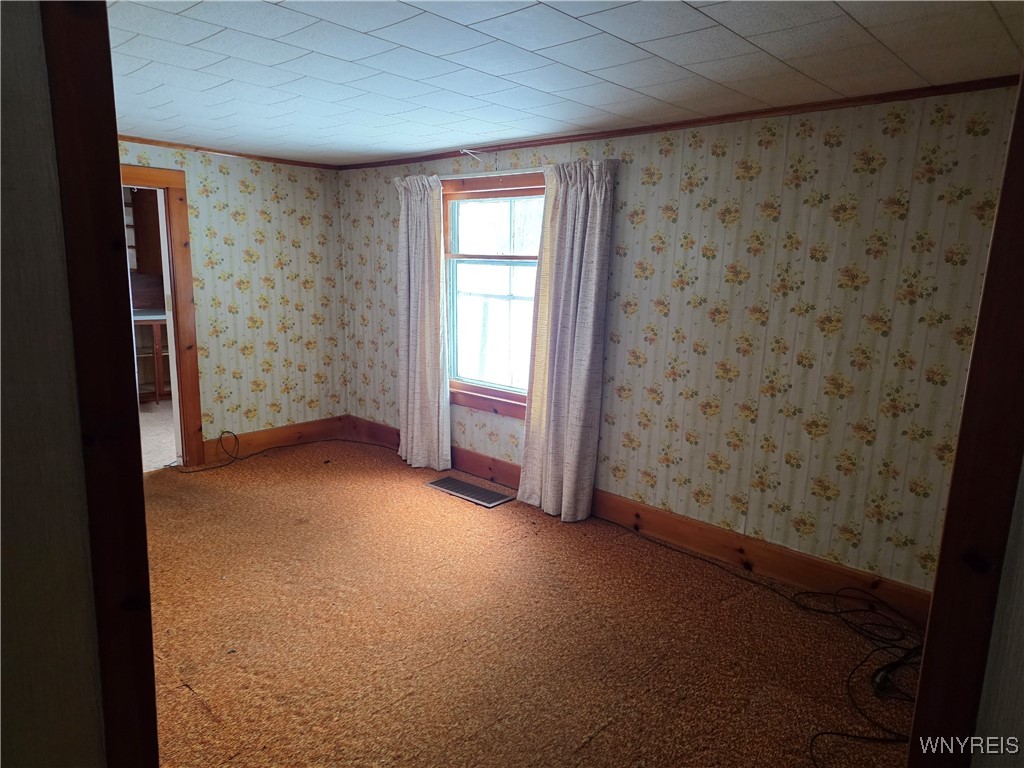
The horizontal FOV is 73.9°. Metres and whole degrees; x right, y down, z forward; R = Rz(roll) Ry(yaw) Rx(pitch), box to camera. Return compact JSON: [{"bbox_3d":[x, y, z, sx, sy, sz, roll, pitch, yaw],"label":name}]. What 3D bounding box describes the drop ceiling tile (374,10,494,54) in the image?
[{"bbox_3d":[-0.253,-1.119,2.172,0.305,0.018,0.305,10,13,42],"label":"drop ceiling tile"}]

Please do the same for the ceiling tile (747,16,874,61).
[{"bbox_3d":[0.935,-1.074,2.112,0.305,0.018,0.305,10,13,42],"label":"ceiling tile"}]

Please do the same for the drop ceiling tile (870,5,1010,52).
[{"bbox_3d":[1.261,-1.048,2.019,0.305,0.018,0.305,10,13,42],"label":"drop ceiling tile"}]

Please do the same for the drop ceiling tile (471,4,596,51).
[{"bbox_3d":[0.072,-1.097,2.088,0.305,0.015,0.305,11,13,42],"label":"drop ceiling tile"}]

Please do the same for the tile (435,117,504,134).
[{"bbox_3d":[-0.194,-1.352,3.557,0.305,0.018,0.305,10,13,42],"label":"tile"}]

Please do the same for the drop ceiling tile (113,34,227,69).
[{"bbox_3d":[-1.271,-1.232,2.528,0.310,0.018,0.310,11,13,42],"label":"drop ceiling tile"}]

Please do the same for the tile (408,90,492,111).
[{"bbox_3d":[-0.283,-1.268,3.032,0.304,0.020,0.307,10,13,42],"label":"tile"}]

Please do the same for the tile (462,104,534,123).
[{"bbox_3d":[-0.076,-1.295,3.248,0.305,0.015,0.305,11,13,42],"label":"tile"}]

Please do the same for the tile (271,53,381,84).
[{"bbox_3d":[-0.700,-1.205,2.586,0.304,0.020,0.307,10,13,42],"label":"tile"}]

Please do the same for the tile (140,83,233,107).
[{"bbox_3d":[-1.471,-1.309,3.081,0.305,0.018,0.305,10,13,42],"label":"tile"}]

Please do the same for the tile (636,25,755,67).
[{"bbox_3d":[0.609,-1.107,2.221,0.304,0.020,0.307,10,13,42],"label":"tile"}]

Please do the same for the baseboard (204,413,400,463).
[{"bbox_3d":[-1.540,0.465,5.069,0.707,0.179,1.200,11,13,42],"label":"baseboard"}]

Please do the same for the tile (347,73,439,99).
[{"bbox_3d":[-0.493,-1.235,2.808,0.305,0.015,0.305,11,13,42],"label":"tile"}]

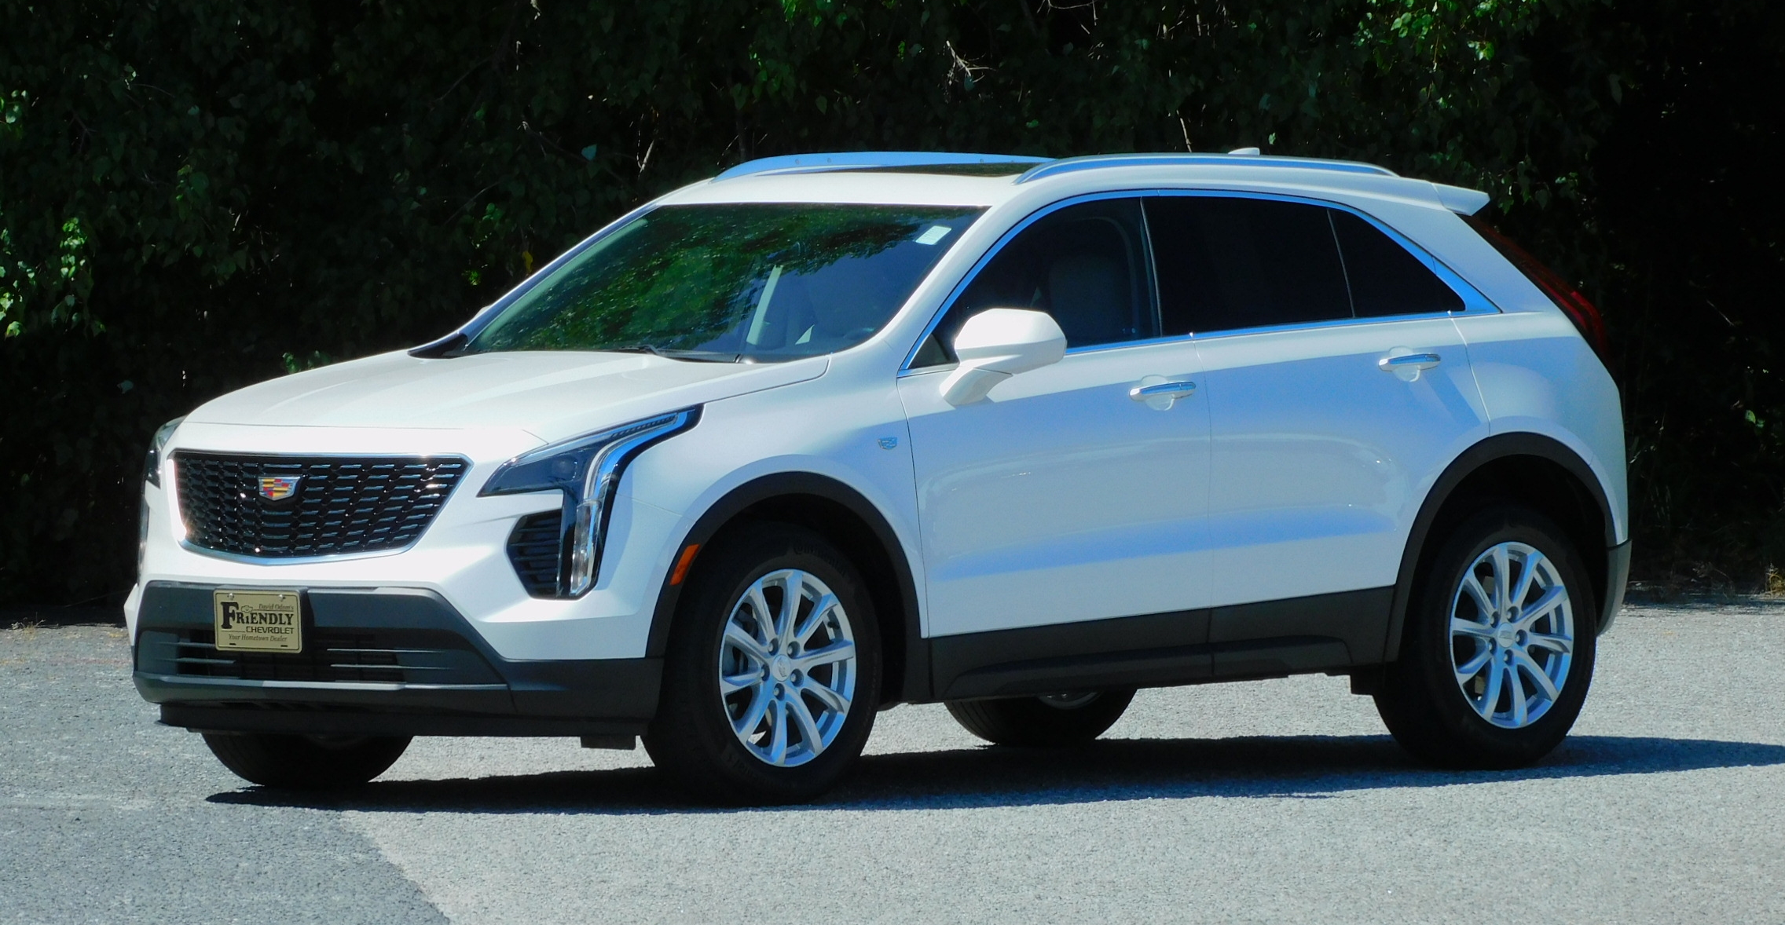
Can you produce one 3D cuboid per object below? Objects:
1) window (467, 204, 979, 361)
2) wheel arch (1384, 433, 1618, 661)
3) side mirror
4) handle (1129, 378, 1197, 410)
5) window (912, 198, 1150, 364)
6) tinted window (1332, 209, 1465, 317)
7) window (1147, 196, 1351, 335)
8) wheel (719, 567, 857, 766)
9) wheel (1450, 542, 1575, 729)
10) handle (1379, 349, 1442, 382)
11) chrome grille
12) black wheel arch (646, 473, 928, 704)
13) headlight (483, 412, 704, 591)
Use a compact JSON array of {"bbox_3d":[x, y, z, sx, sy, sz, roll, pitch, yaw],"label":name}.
[{"bbox_3d":[-0.444,-0.457,35.952,1.430,0.100,0.850,2,33,43],"label":"window"},{"bbox_3d":[1.595,0.214,36.855,0.120,0.590,1.000,2,2,43],"label":"wheel arch"},{"bbox_3d":[0.281,-0.271,35.356,0.260,0.235,0.190,2,2,43],"label":"side mirror"},{"bbox_3d":[0.699,-0.180,36.111,0.055,0.060,0.255,1,2,44],"label":"handle"},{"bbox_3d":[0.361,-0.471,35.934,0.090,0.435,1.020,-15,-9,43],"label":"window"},{"bbox_3d":[1.324,-0.528,36.764,0.040,0.310,0.470,-29,-17,36],"label":"tinted window"},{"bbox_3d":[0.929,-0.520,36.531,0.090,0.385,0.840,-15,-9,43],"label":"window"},{"bbox_3d":[-0.340,0.518,35.193,0.210,0.497,0.497,1,2,44],"label":"wheel"},{"bbox_3d":[1.566,0.455,36.949,0.210,0.495,0.495,2,2,43],"label":"wheel"},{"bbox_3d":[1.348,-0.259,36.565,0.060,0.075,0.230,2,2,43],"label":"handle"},{"bbox_3d":[-1.511,0.115,35.112,1.090,0.285,0.170,1,2,44],"label":"chrome grille"},{"bbox_3d":[-0.282,0.315,34.854,0.120,0.580,1.000,2,2,43],"label":"black wheel arch"},{"bbox_3d":[-0.750,0.097,34.874,0.290,0.485,0.520,1,2,44],"label":"headlight"}]

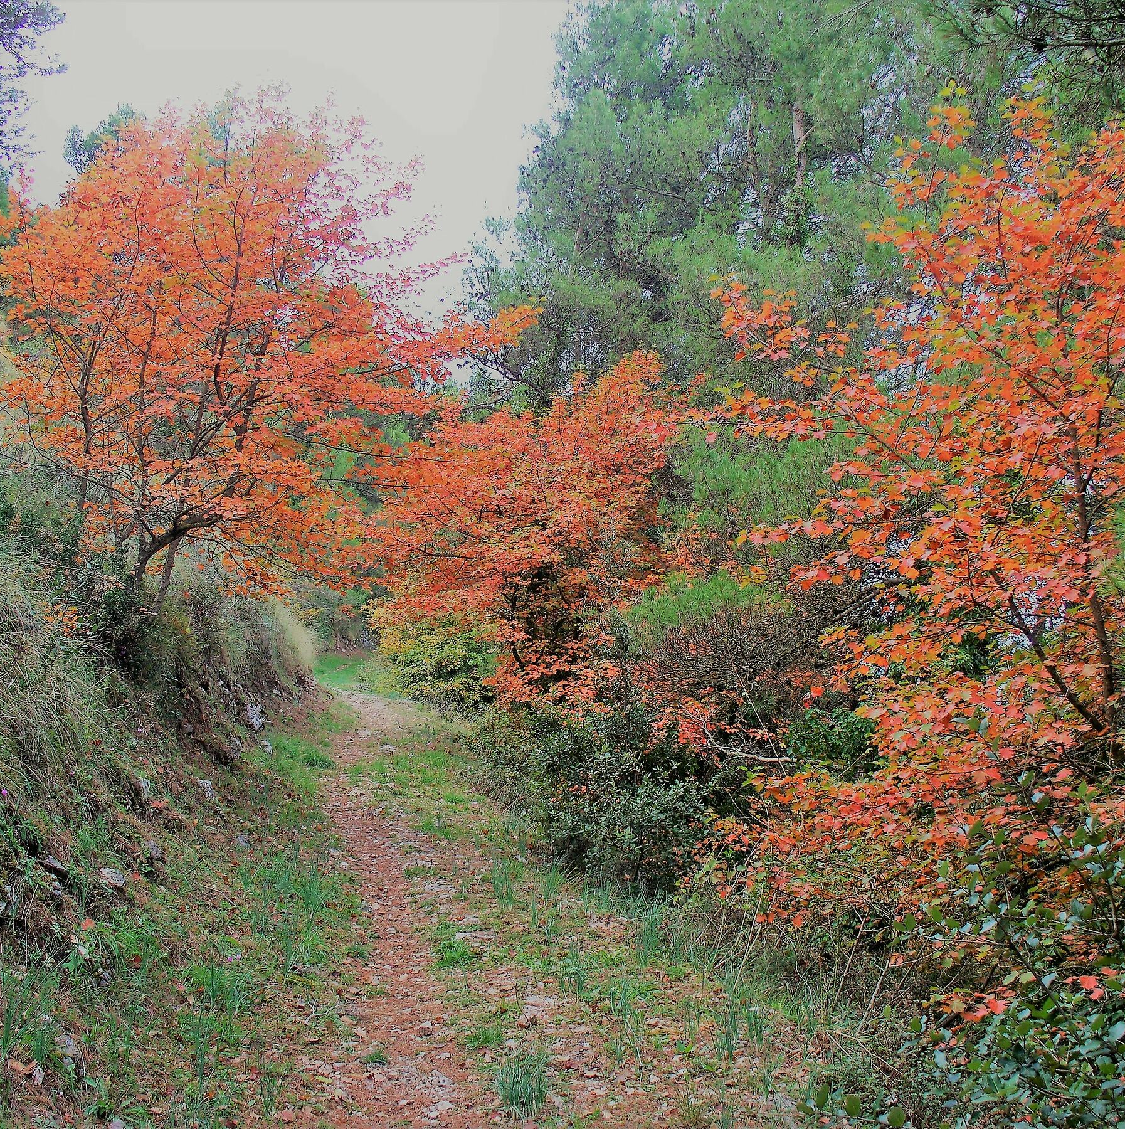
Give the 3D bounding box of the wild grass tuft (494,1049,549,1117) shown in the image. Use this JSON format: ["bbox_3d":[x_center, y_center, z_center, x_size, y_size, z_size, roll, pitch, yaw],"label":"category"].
[{"bbox_3d":[-0.121,1.519,4.600,0.155,0.185,0.150,0,-1,0],"label":"wild grass tuft"}]

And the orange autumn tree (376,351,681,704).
[{"bbox_3d":[-0.306,-0.306,13.800,2.700,3.150,2.600,0,-1,0],"label":"orange autumn tree"}]

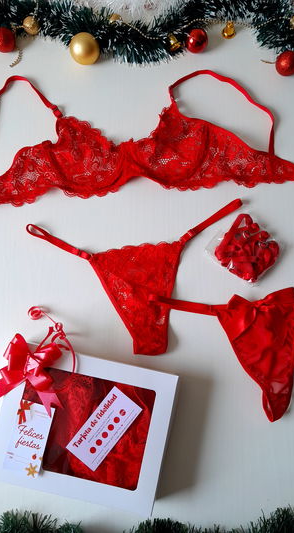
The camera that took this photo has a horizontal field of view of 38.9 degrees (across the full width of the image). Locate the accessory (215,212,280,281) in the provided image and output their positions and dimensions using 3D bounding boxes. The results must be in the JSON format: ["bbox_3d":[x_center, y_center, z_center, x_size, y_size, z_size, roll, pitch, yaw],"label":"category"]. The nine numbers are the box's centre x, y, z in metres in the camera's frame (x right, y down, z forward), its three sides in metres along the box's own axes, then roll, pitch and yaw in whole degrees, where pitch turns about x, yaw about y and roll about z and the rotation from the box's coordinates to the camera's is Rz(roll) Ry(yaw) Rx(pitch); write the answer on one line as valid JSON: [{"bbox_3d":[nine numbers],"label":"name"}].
[{"bbox_3d":[0.153,-0.029,0.641,0.097,0.025,0.094,41,83,11],"label":"accessory"}]

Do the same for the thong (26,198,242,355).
[{"bbox_3d":[-0.010,0.022,0.642,0.351,0.022,0.230,-7,77,2],"label":"thong"}]

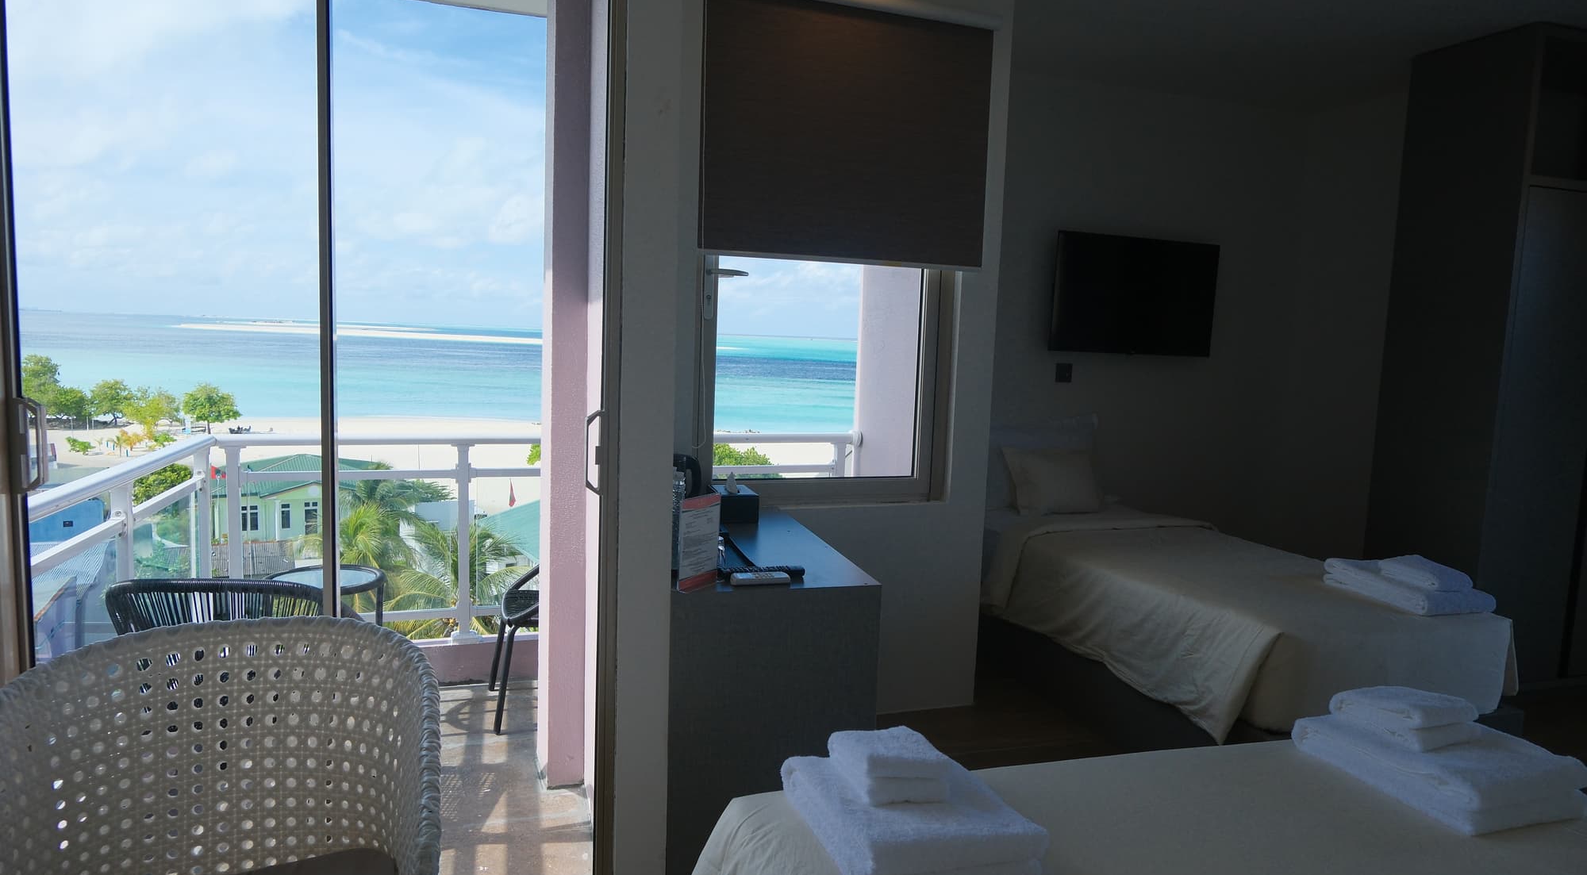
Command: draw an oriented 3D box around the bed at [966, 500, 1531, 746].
[{"bbox_3d":[1.464,0.727,3.943,1.104,0.545,2.008,0,6,-21],"label":"bed"}]

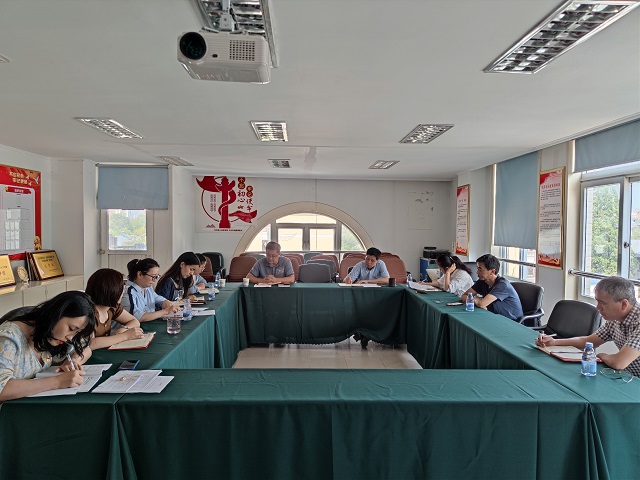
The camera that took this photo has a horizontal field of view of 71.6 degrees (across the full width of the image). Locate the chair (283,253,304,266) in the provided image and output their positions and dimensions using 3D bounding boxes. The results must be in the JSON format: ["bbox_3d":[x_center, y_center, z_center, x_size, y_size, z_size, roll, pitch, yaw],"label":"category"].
[{"bbox_3d":[-0.521,0.759,7.514,0.580,1.000,0.620,1,2,-2],"label":"chair"}]

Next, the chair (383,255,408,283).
[{"bbox_3d":[1.204,0.783,7.271,0.580,1.000,0.620,1,2,-2],"label":"chair"}]

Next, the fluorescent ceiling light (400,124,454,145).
[{"bbox_3d":[1.232,-1.239,5.164,0.350,0.080,1.030,1,2,-2],"label":"fluorescent ceiling light"}]

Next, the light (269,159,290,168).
[{"bbox_3d":[-0.625,-1.242,7.139,0.330,0.080,0.970,1,2,-2],"label":"light"}]

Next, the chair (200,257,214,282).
[{"bbox_3d":[-1.859,0.772,6.619,0.580,1.000,0.620,1,2,-2],"label":"chair"}]

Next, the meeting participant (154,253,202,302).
[{"bbox_3d":[-1.478,0.722,4.472,0.660,1.190,0.500,1,2,10],"label":"meeting participant"}]

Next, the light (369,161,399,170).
[{"bbox_3d":[1.304,-1.537,9.031,0.417,0.080,1.200,1,2,-2],"label":"light"}]

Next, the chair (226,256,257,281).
[{"bbox_3d":[-1.173,0.758,6.638,0.570,0.980,0.600,1,2,-2],"label":"chair"}]

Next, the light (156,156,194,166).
[{"bbox_3d":[-2.256,-1.253,6.975,0.330,0.080,0.970,1,2,-2],"label":"light"}]

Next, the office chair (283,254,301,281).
[{"bbox_3d":[-0.540,0.761,6.763,0.560,0.980,0.600,1,2,-2],"label":"office chair"}]

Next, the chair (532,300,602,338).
[{"bbox_3d":[1.717,0.941,3.208,0.600,0.940,0.580,-1,2,-40],"label":"chair"}]

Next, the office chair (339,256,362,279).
[{"bbox_3d":[0.571,0.770,6.933,0.580,1.000,0.640,1,2,-2],"label":"office chair"}]

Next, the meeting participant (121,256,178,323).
[{"bbox_3d":[-1.373,0.757,3.482,0.700,1.230,0.500,1,2,3],"label":"meeting participant"}]

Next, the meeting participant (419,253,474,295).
[{"bbox_3d":[1.540,0.756,5.279,0.730,1.180,0.520,0,2,-6],"label":"meeting participant"}]

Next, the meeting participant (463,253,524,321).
[{"bbox_3d":[1.596,0.752,4.167,0.680,1.230,0.540,0,2,-10],"label":"meeting participant"}]

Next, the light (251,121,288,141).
[{"bbox_3d":[-0.543,-1.260,5.077,0.350,0.080,1.030,1,2,-2],"label":"light"}]

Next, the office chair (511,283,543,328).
[{"bbox_3d":[1.693,0.892,4.195,0.600,0.950,0.580,1,2,-6],"label":"office chair"}]

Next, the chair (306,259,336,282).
[{"bbox_3d":[0.019,0.783,6.585,0.550,0.960,0.580,1,2,-2],"label":"chair"}]

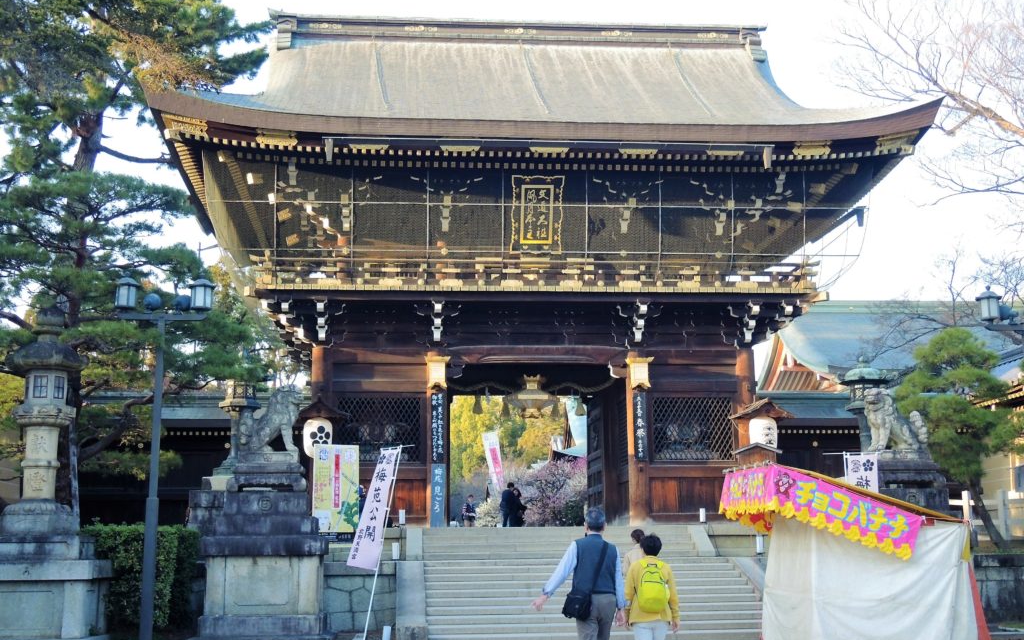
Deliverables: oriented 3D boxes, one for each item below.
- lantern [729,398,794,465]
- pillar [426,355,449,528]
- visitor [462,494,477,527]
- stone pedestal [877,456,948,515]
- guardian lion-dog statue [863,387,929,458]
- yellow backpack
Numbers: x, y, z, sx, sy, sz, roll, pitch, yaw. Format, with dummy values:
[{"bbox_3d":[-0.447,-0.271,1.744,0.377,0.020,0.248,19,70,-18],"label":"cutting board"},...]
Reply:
[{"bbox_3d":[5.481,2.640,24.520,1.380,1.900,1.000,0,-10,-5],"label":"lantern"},{"bbox_3d":[-1.684,2.702,25.342,0.446,3.987,0.446,0,-11,-5],"label":"pillar"},{"bbox_3d":[-1.379,6.549,36.443,0.500,1.700,0.380,7,-13,-35],"label":"visitor"},{"bbox_3d":[6.314,3.542,17.869,2.000,2.570,1.650,0,-10,-5],"label":"stone pedestal"},{"bbox_3d":[6.505,1.722,19.013,0.970,1.119,0.544,3,-12,-19],"label":"guardian lion-dog statue"},{"bbox_3d":[1.347,2.538,10.636,0.287,0.465,0.188,0,-11,-5],"label":"yellow backpack"}]

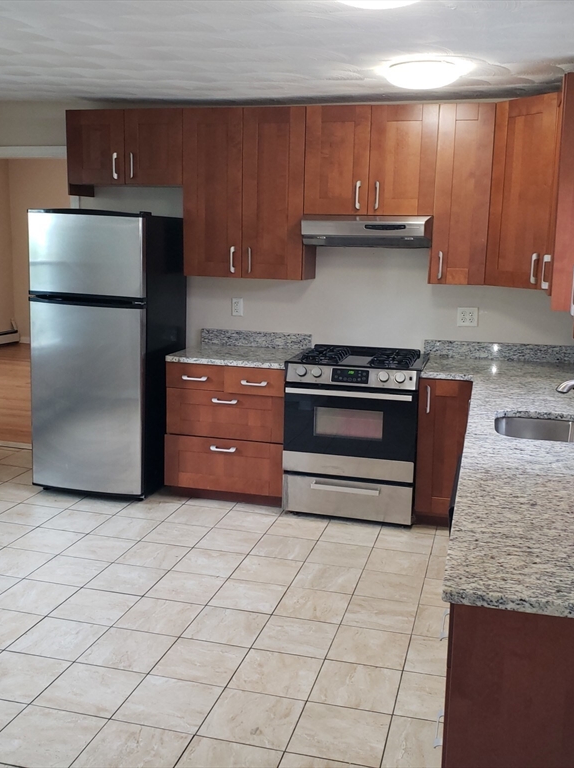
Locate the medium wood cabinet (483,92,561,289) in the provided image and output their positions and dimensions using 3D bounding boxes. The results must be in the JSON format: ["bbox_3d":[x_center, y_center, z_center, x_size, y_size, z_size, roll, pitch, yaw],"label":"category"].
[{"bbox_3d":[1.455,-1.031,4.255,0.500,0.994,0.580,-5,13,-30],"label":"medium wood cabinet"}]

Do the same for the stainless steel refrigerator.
[{"bbox_3d":[-1.090,-0.207,4.844,0.730,1.700,0.710,4,11,14],"label":"stainless steel refrigerator"}]

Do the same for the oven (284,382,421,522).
[{"bbox_3d":[0.424,0.343,4.651,0.760,0.800,0.670,4,11,14],"label":"oven"}]

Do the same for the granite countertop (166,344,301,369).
[{"bbox_3d":[-0.290,-0.164,4.760,0.765,0.038,0.640,4,11,14],"label":"granite countertop"}]

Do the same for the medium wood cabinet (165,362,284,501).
[{"bbox_3d":[-0.304,0.270,4.955,0.763,0.883,0.622,4,11,14],"label":"medium wood cabinet"}]

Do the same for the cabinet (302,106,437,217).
[{"bbox_3d":[0.510,-1.306,4.550,0.757,0.610,0.335,4,11,14],"label":"cabinet"}]

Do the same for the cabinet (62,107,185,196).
[{"bbox_3d":[-0.965,-1.469,4.943,0.776,0.502,0.348,4,11,14],"label":"cabinet"}]

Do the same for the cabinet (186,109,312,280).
[{"bbox_3d":[-0.224,-1.173,4.805,0.762,0.997,0.348,4,11,14],"label":"cabinet"}]

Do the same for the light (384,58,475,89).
[{"bbox_3d":[0.656,-1.469,3.690,0.360,0.100,0.360,4,11,14],"label":"light"}]

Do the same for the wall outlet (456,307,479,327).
[{"bbox_3d":[1.122,-0.413,4.774,0.122,0.116,0.012,4,11,14],"label":"wall outlet"}]

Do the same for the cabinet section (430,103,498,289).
[{"bbox_3d":[1.031,-1.087,4.494,0.305,0.994,0.348,4,11,14],"label":"cabinet section"}]

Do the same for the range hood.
[{"bbox_3d":[0.490,-0.913,4.585,0.756,0.175,0.505,4,11,14],"label":"range hood"}]

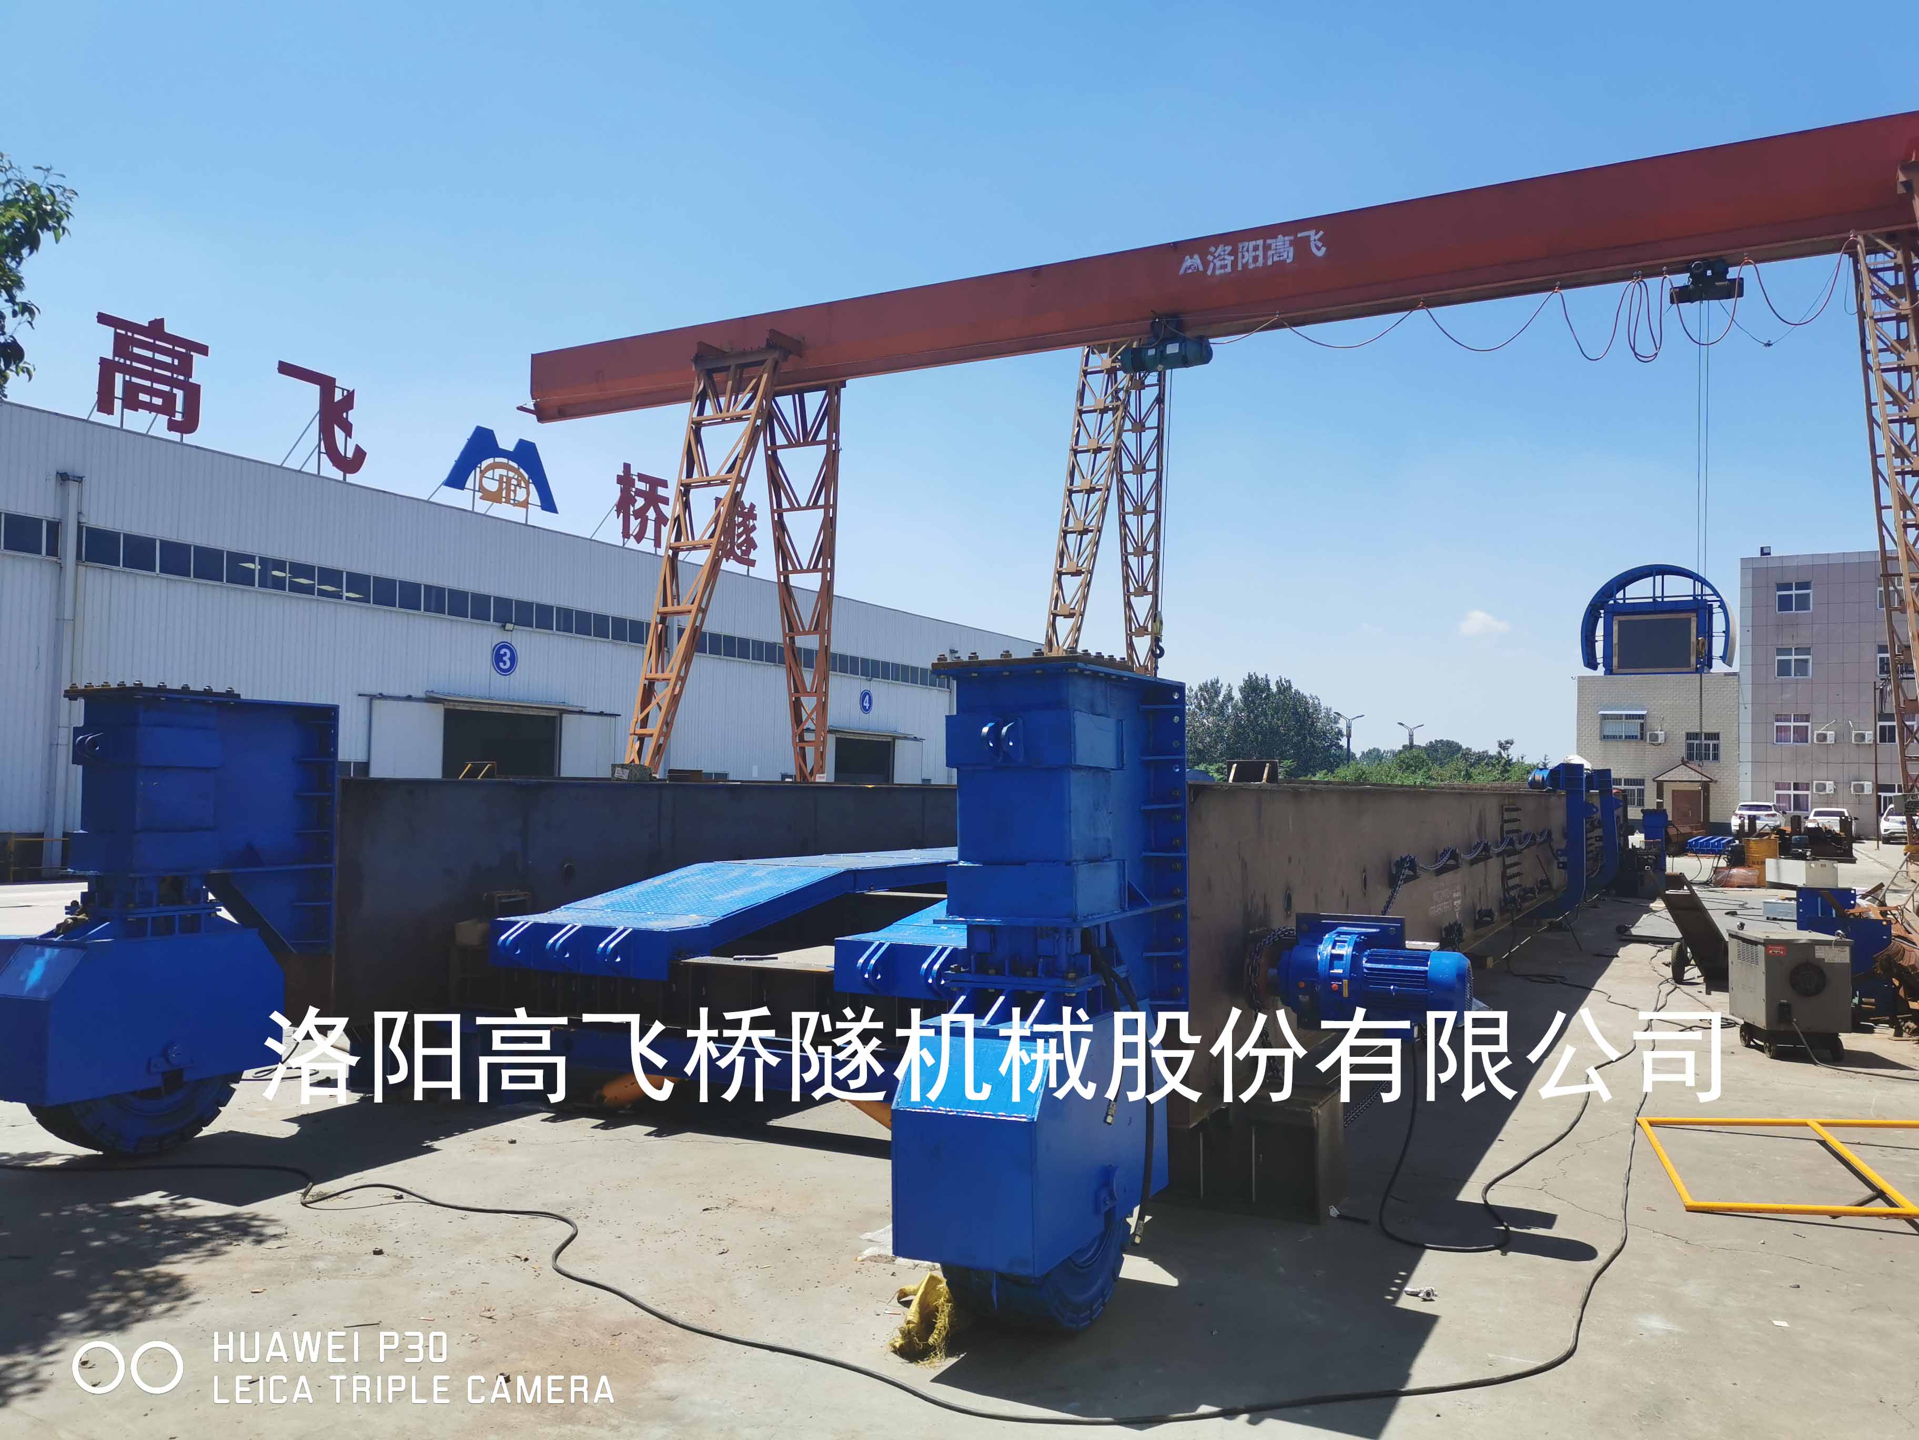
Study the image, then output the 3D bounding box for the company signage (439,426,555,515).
[{"bbox_3d":[-10.743,-5.984,35.391,0.250,1.651,3.721,1,-2,26],"label":"company signage"}]

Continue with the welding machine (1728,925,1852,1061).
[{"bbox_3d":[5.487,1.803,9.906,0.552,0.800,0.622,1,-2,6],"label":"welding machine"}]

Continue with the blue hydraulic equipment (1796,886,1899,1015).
[{"bbox_3d":[6.500,1.716,10.900,0.550,0.950,0.600,1,-2,0],"label":"blue hydraulic equipment"}]

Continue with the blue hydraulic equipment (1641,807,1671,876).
[{"bbox_3d":[11.751,2.252,25.226,0.430,1.450,0.500,1,-2,26],"label":"blue hydraulic equipment"}]

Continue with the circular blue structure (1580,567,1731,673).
[{"bbox_3d":[34.931,-4.995,75.000,6.750,5.250,1.700,0,-3,36],"label":"circular blue structure"}]

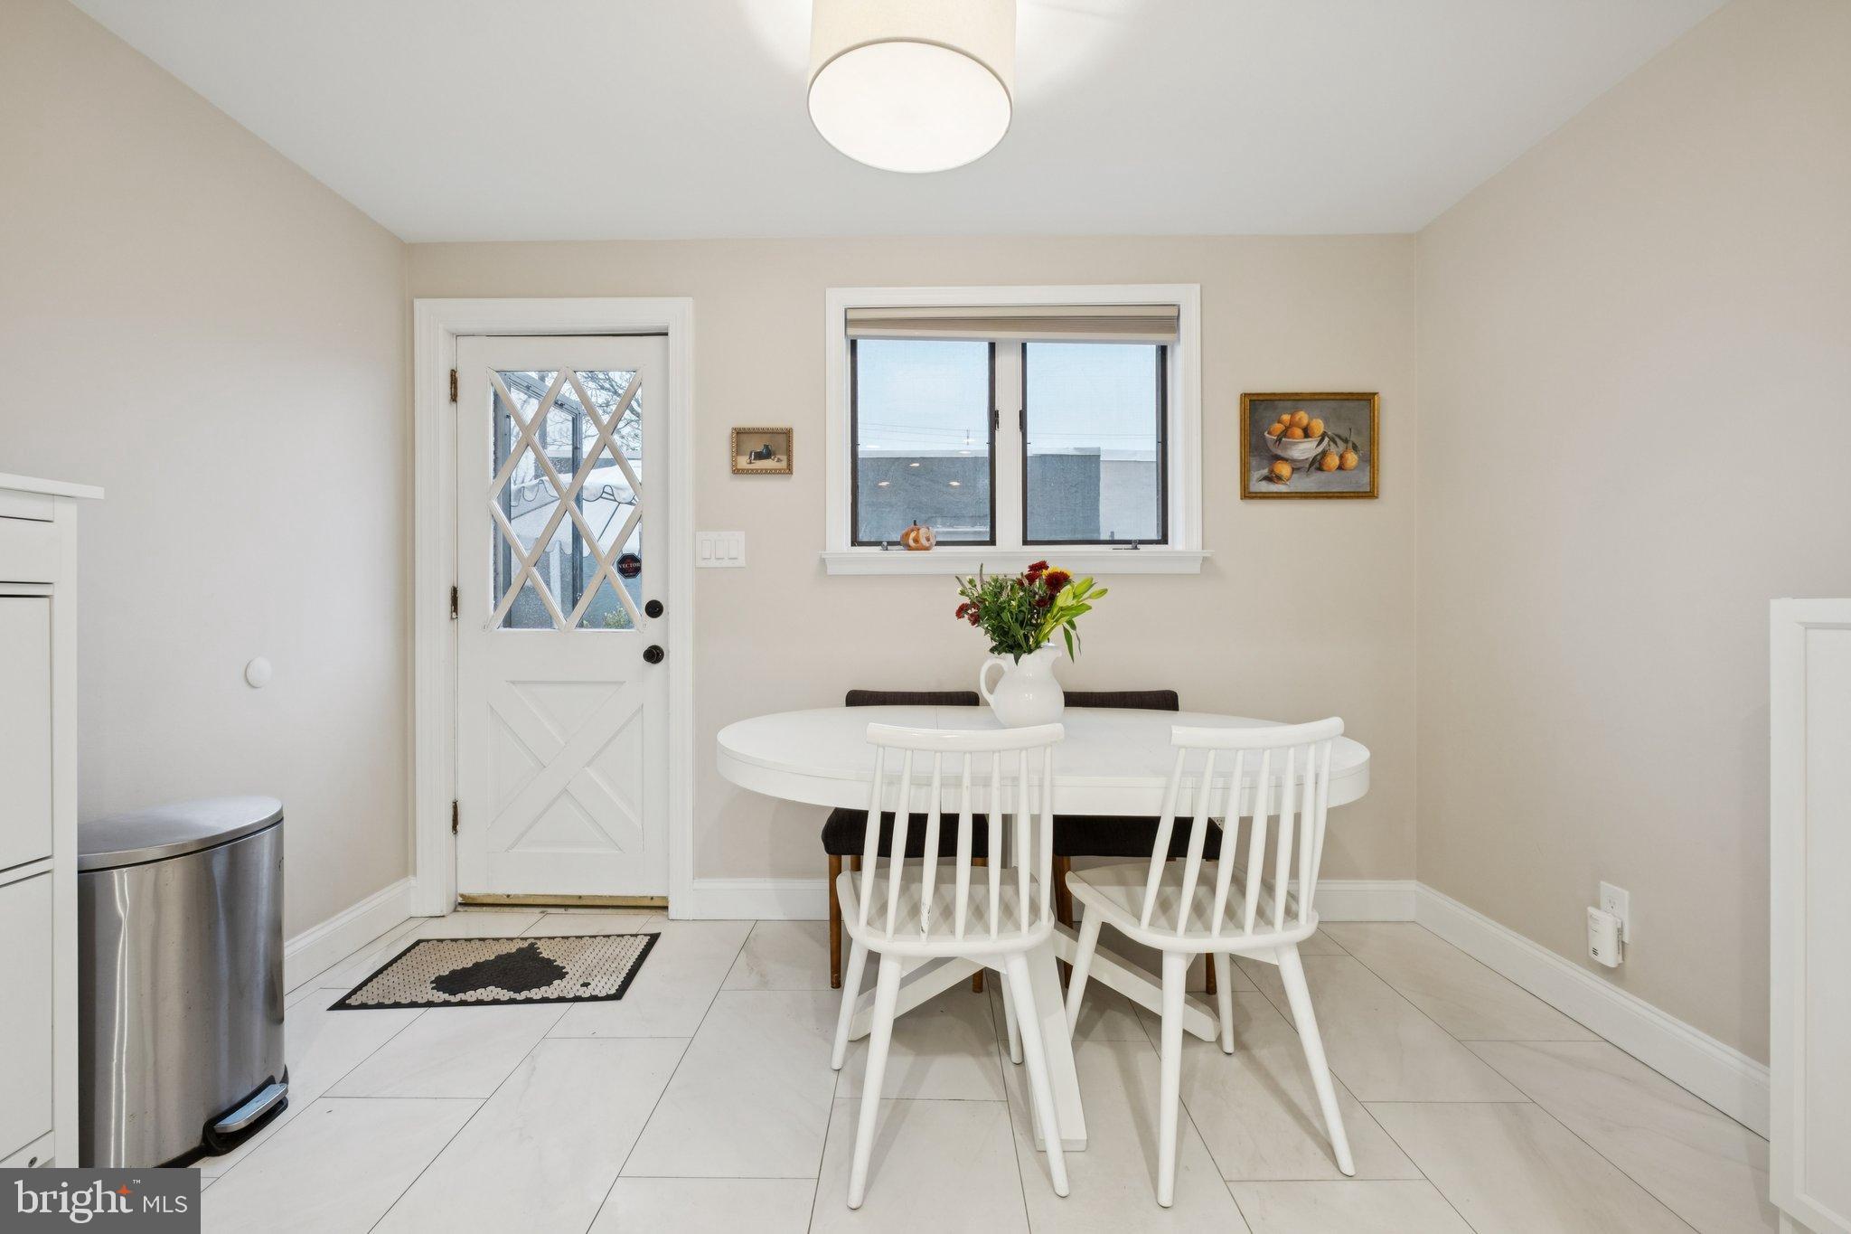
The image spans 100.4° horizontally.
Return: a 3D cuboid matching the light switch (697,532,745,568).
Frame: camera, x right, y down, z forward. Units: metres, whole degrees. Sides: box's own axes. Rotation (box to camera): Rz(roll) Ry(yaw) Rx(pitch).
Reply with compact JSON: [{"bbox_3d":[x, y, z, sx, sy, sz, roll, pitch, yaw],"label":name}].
[{"bbox_3d":[-0.697,-0.230,2.635,0.167,0.125,0.010,0,1,1],"label":"light switch"}]

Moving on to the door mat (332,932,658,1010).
[{"bbox_3d":[-1.233,1.041,2.301,0.763,0.010,0.440,0,1,-4],"label":"door mat"}]

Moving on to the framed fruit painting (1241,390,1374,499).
[{"bbox_3d":[1.288,-0.571,2.594,0.463,0.361,0.025,0,1,1],"label":"framed fruit painting"}]

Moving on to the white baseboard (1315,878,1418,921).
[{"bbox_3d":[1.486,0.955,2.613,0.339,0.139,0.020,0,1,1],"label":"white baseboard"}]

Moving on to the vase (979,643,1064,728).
[{"bbox_3d":[0.267,0.190,2.109,0.235,0.222,0.190,0,1,-1],"label":"vase"}]

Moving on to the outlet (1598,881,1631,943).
[{"bbox_3d":[1.678,0.717,1.878,0.010,0.122,0.078,0,1,-1],"label":"outlet"}]

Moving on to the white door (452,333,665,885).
[{"bbox_3d":[-1.270,0.014,2.744,0.750,2.021,0.045,0,1,1],"label":"white door"}]

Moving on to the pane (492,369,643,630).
[{"bbox_3d":[-1.262,-0.416,2.737,0.526,0.925,0.032,0,1,1],"label":"pane"}]

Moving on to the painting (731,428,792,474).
[{"bbox_3d":[-0.551,-0.560,2.623,0.208,0.162,0.020,0,1,1],"label":"painting"}]

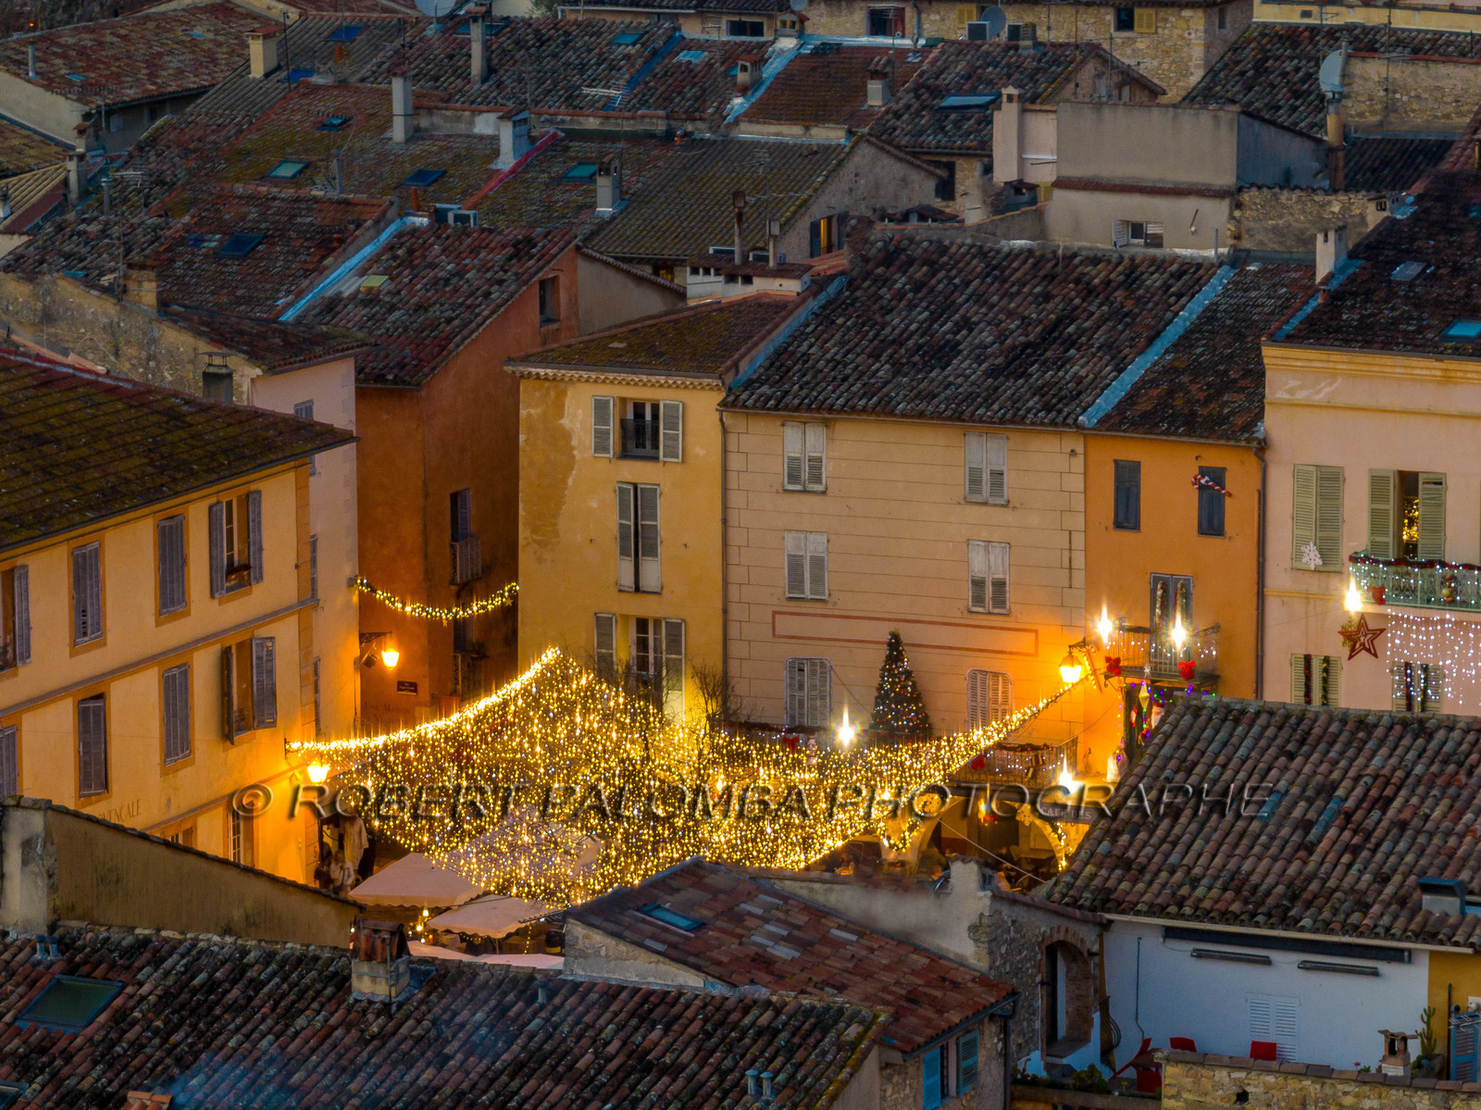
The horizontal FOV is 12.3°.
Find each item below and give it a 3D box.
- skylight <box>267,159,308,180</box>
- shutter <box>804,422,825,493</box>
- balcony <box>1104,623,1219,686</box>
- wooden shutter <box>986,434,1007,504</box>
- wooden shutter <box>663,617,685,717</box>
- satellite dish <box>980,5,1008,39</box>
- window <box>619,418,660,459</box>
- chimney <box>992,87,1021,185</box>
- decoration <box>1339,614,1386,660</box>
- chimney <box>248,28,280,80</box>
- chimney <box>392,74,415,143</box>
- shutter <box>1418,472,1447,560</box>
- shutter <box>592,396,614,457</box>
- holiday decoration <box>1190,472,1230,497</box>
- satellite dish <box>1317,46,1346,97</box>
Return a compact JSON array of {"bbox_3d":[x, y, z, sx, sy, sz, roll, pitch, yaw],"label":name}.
[{"bbox_3d":[-12.993,-11.079,198.000,0.800,0.120,1.130,6,30,29],"label":"skylight"},{"bbox_3d":[1.584,-2.062,146.397,0.482,1.500,0.050,4,12,20],"label":"shutter"},{"bbox_3d":[8.892,2.080,145.015,2.208,0.958,0.950,5,12,27],"label":"balcony"},{"bbox_3d":[5.396,-1.796,145.039,0.448,1.505,0.050,4,12,20],"label":"wooden shutter"},{"bbox_3d":[-1.445,2.499,150.223,0.500,2.217,0.050,4,11,24],"label":"wooden shutter"},{"bbox_3d":[7.474,-15.712,203.000,0.840,0.940,0.180,6,-2,30],"label":"satellite dish"},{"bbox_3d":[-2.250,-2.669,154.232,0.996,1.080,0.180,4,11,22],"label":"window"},{"bbox_3d":[6.507,-10.249,168.000,0.640,2.450,0.420,4,12,22],"label":"chimney"},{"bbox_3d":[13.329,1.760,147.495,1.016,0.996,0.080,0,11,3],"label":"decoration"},{"bbox_3d":[-13.984,-14.743,202.000,0.618,1.383,1.050,4,11,23],"label":"chimney"},{"bbox_3d":[-9.592,-12.756,196.000,0.384,1.985,0.620,4,11,23],"label":"chimney"},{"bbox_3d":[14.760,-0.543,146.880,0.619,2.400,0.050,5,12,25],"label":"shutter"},{"bbox_3d":[-2.958,-2.739,148.050,0.487,1.318,0.050,4,12,22],"label":"shutter"},{"bbox_3d":[10.180,-1.526,148.846,0.896,0.546,0.080,5,12,25],"label":"holiday decoration"},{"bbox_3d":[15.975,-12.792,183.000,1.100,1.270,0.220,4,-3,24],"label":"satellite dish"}]

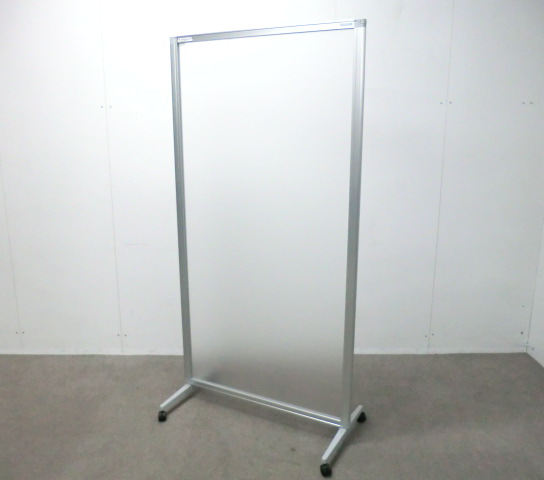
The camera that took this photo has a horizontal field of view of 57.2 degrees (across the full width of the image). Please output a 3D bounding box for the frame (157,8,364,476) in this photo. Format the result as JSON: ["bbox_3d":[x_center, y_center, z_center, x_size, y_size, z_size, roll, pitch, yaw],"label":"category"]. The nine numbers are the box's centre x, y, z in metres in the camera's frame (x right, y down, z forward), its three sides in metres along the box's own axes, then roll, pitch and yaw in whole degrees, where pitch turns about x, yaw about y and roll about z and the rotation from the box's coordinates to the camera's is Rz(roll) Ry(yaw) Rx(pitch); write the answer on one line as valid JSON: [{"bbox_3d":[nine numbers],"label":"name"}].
[{"bbox_3d":[-0.049,0.014,2.262,0.905,1.800,0.500,6,14,27],"label":"frame"}]

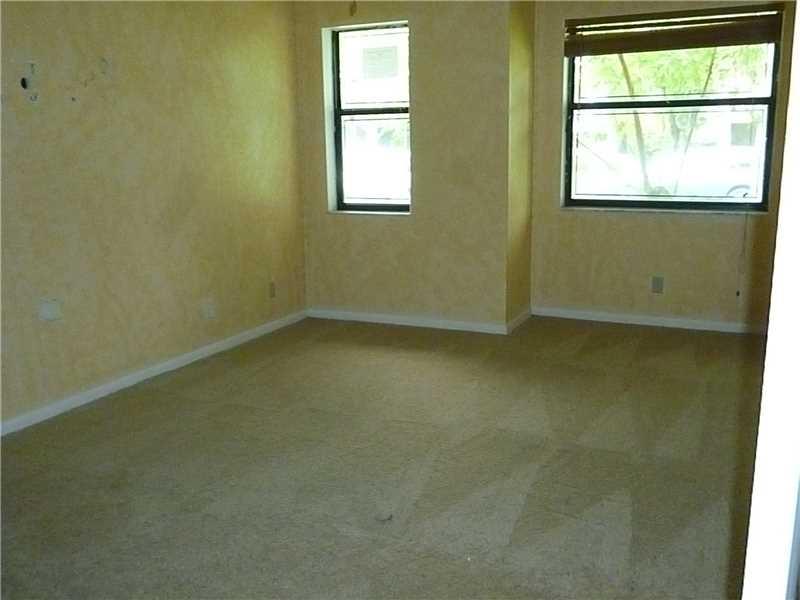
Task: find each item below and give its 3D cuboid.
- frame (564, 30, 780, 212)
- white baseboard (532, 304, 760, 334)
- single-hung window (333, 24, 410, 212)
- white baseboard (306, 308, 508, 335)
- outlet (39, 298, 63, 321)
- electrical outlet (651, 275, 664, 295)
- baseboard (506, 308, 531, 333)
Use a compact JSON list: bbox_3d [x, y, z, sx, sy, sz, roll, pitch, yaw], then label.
[{"bbox_3d":[1.865,-1.288,5.176,1.372,1.295,0.077,5,13,25],"label":"frame"},{"bbox_3d":[1.791,0.147,5.396,1.690,0.069,0.020,5,13,25],"label":"white baseboard"},{"bbox_3d":[-0.167,-1.309,5.454,0.669,1.293,0.077,5,13,25],"label":"single-hung window"},{"bbox_3d":[0.012,0.153,5.494,1.600,0.069,0.020,5,13,25],"label":"white baseboard"},{"bbox_3d":[-1.712,0.050,3.633,0.011,0.105,0.128,5,13,25],"label":"outlet"},{"bbox_3d":[1.848,-0.104,5.298,0.081,0.123,0.010,5,13,25],"label":"electrical outlet"},{"bbox_3d":[0.864,0.150,5.451,0.020,0.069,0.665,5,13,25],"label":"baseboard"}]

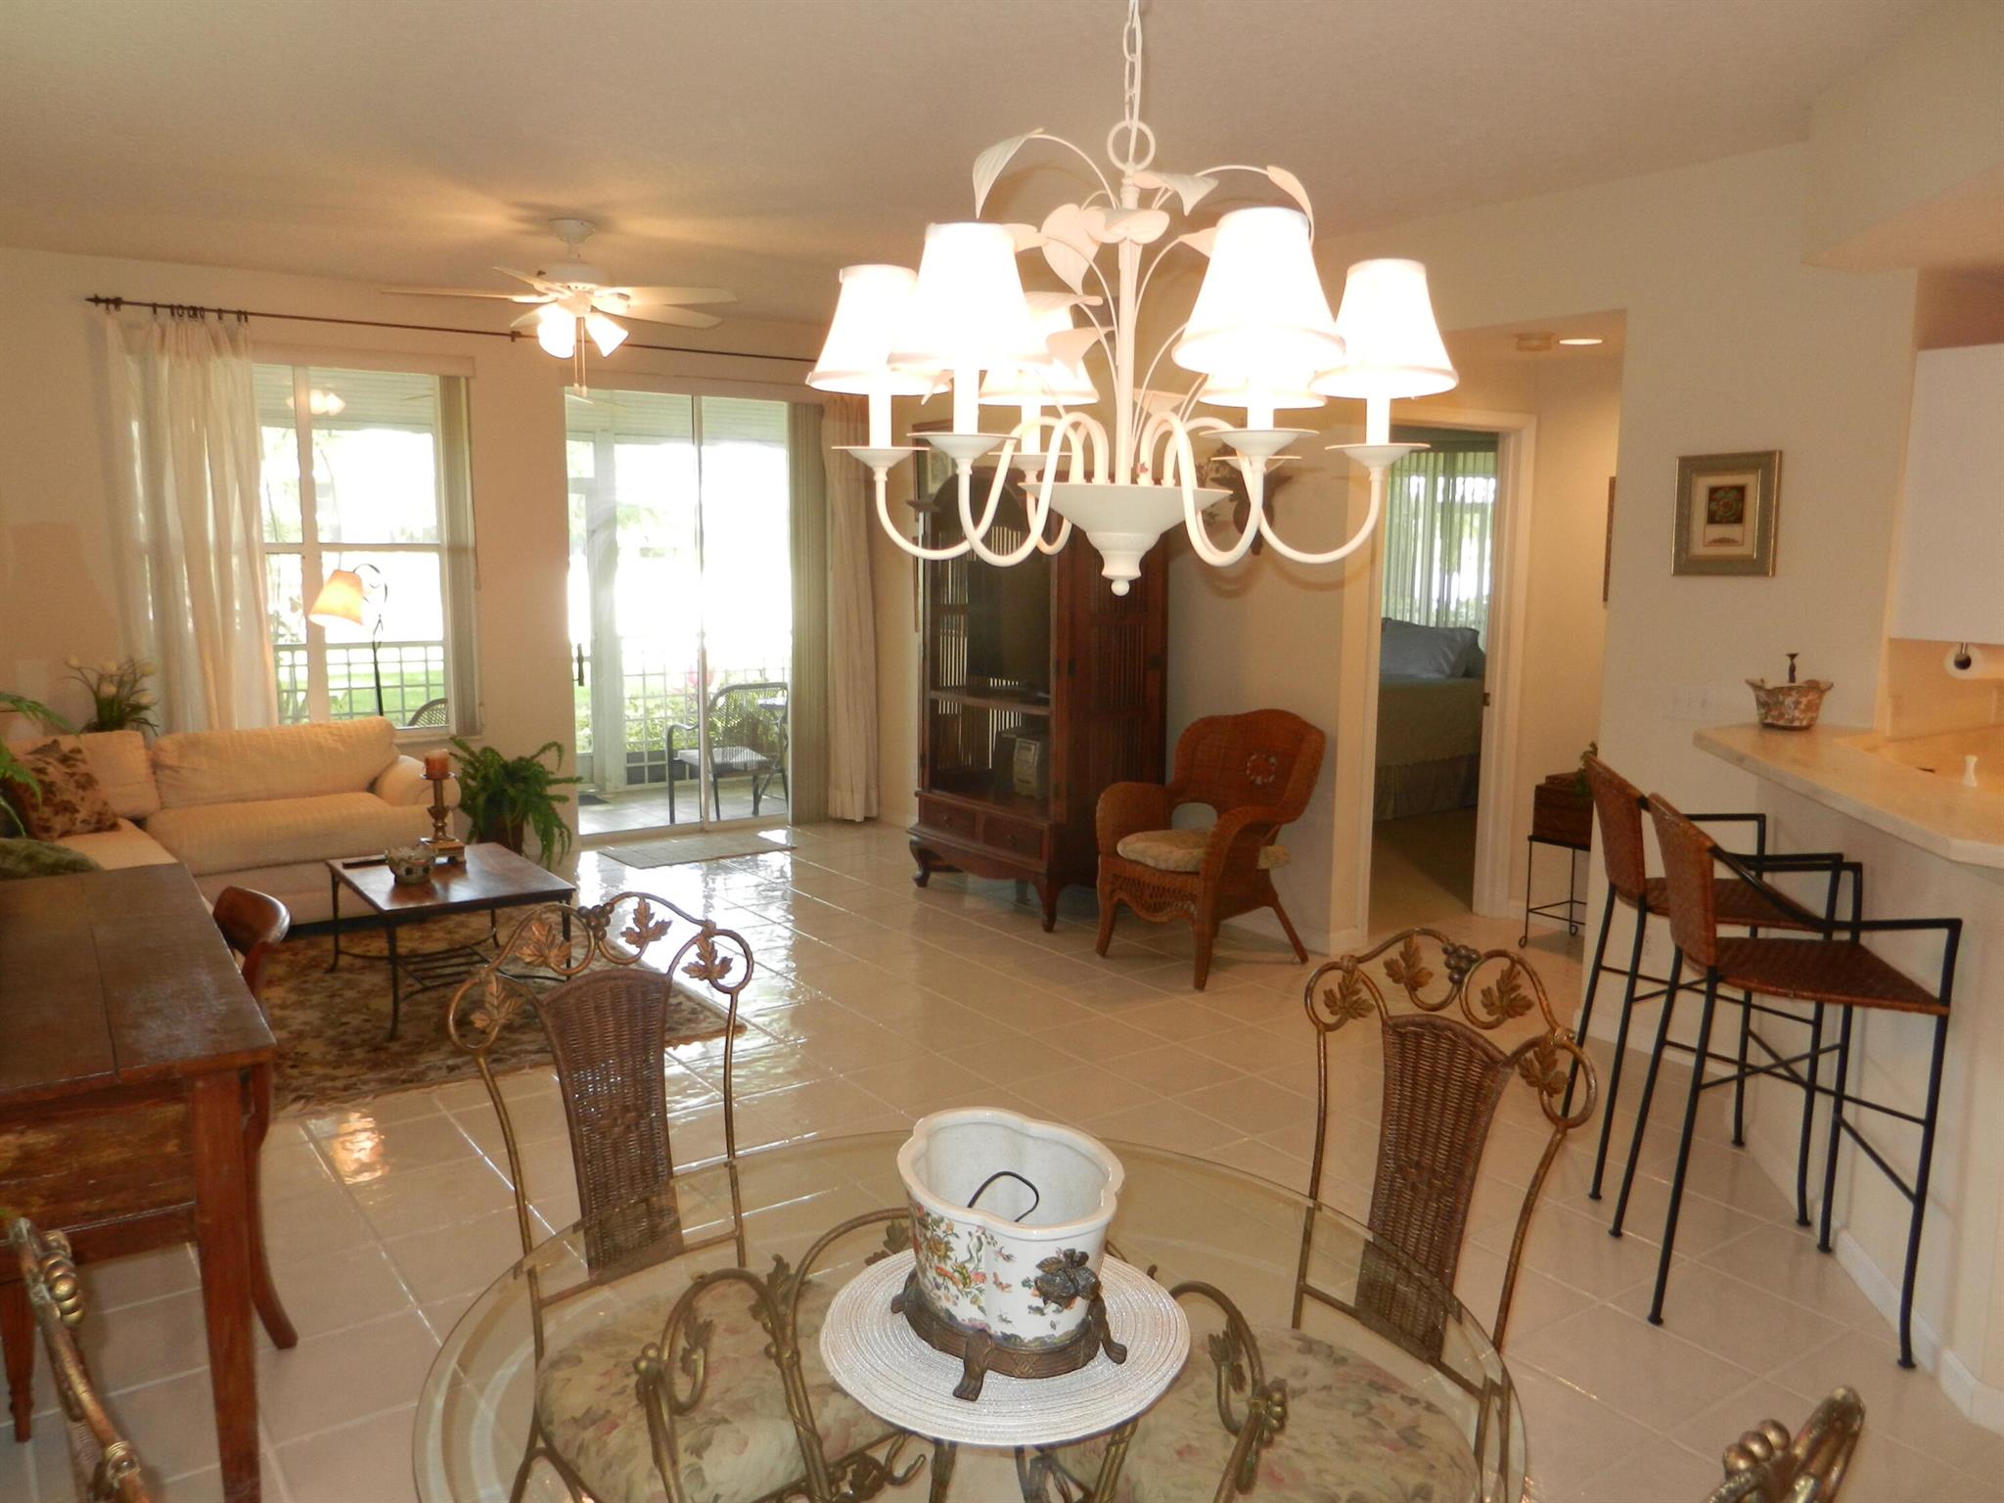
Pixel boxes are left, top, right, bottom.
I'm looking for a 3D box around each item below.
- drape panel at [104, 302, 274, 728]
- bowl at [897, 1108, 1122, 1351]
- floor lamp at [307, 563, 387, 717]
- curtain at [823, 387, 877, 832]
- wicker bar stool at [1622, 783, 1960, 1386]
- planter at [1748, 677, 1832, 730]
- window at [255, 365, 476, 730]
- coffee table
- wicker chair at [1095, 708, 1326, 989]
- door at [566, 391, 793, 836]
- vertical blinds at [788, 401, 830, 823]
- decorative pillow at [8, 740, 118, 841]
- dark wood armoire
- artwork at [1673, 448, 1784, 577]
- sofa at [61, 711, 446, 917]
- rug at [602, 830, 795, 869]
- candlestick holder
[{"bbox_3d":[-3.538,-0.657,6.424,0.640,2.480,0.130,-4,9,-34],"label":"drape panel"},{"bbox_3d":[0.010,0.515,1.511,0.233,0.173,0.308,-3,9,-25],"label":"bowl"},{"bbox_3d":[-2.973,-0.143,6.703,0.400,1.430,0.280,-4,9,-34],"label":"floor lamp"},{"bbox_3d":[-0.816,-0.799,7.917,0.310,2.410,0.130,-5,10,-35],"label":"curtain"},{"bbox_3d":[1.597,0.651,3.026,0.475,1.010,0.500,2,9,13],"label":"wicker bar stool"},{"bbox_3d":[2.159,-0.131,3.963,0.220,0.137,0.145,9,12,44],"label":"planter"},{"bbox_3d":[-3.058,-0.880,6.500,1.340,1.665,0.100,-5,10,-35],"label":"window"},{"bbox_3d":[-1.864,0.608,4.878,0.590,0.410,0.910,-4,9,-34],"label":"coffee table"},{"bbox_3d":[0.782,0.322,5.446,0.650,0.946,0.640,-6,11,-38],"label":"wicker chair"},{"bbox_3d":[-1.639,-0.750,7.861,1.460,2.360,0.120,-4,9,-34],"label":"door"},{"bbox_3d":[-1.032,-0.750,7.882,0.260,2.300,0.100,-5,10,-35],"label":"vertical blinds"},{"bbox_3d":[-3.419,0.146,5.264,0.390,0.370,0.150,-4,-11,-34],"label":"decorative pillow"},{"bbox_3d":[0.130,-0.274,6.265,0.620,1.850,1.090,-4,9,-34],"label":"dark wood armoire"},{"bbox_3d":[2.094,-0.681,4.177,0.027,0.347,0.298,-5,10,-35],"label":"artwork"},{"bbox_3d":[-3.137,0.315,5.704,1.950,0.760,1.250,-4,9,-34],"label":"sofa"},{"bbox_3d":[-1.544,0.494,7.362,0.866,0.012,0.504,-5,10,-35],"label":"rug"},{"bbox_3d":[-1.973,0.209,5.080,0.140,0.350,0.140,-4,9,-34],"label":"candlestick holder"}]

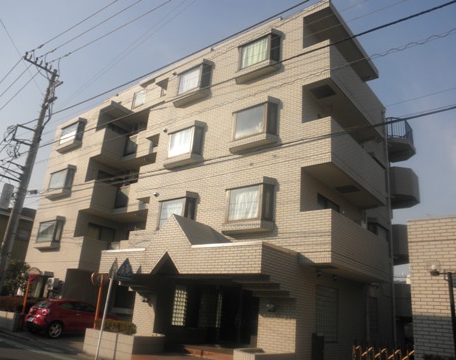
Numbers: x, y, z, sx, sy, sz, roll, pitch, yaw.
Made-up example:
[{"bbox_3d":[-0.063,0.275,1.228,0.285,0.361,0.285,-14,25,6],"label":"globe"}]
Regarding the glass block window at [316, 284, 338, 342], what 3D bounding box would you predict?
[{"bbox_3d":[2.891,3.967,11.514,0.160,1.530,1.470,-10,-22,37],"label":"glass block window"}]

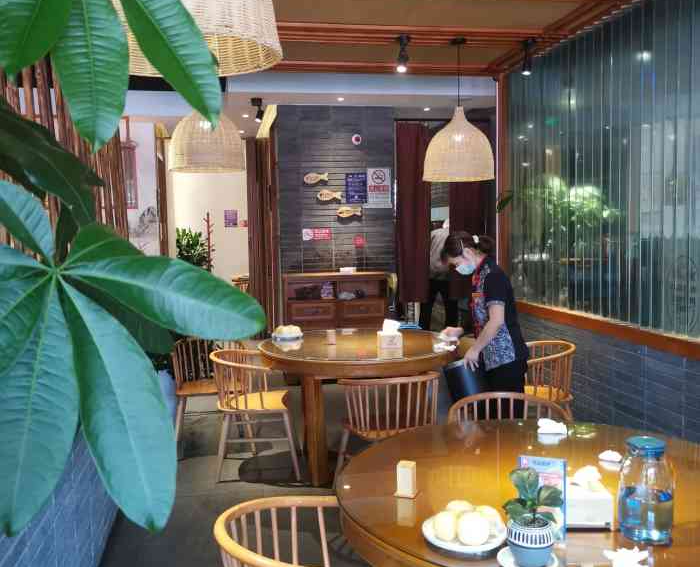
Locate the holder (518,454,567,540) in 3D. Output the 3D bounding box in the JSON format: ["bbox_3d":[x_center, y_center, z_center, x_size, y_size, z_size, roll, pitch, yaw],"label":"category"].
[{"bbox_3d":[0.425,0.473,1.606,0.099,0.181,0.035,0,5,16],"label":"holder"}]

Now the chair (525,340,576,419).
[{"bbox_3d":[1.194,0.767,4.775,0.570,0.735,0.575,-2,4,-16],"label":"chair"}]

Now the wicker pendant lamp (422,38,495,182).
[{"bbox_3d":[0.731,-1.166,4.885,0.482,0.922,0.482,-2,5,-10],"label":"wicker pendant lamp"}]

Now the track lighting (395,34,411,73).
[{"bbox_3d":[0.339,-1.502,4.794,0.090,0.250,0.110,-2,4,-10],"label":"track lighting"}]

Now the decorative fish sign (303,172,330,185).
[{"bbox_3d":[-0.342,-1.079,7.472,0.260,0.140,0.030,-2,4,-10],"label":"decorative fish sign"}]

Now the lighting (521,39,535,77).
[{"bbox_3d":[1.192,-1.512,4.891,0.090,0.250,0.100,0,5,10],"label":"lighting"}]

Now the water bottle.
[{"bbox_3d":[0.658,0.452,1.607,0.113,0.214,0.113,-2,5,-10],"label":"water bottle"}]

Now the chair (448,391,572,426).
[{"bbox_3d":[0.653,0.858,2.953,0.540,0.725,0.530,0,5,7],"label":"chair"}]

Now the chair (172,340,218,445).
[{"bbox_3d":[-0.937,0.773,5.081,0.575,0.735,0.570,-2,4,-13],"label":"chair"}]

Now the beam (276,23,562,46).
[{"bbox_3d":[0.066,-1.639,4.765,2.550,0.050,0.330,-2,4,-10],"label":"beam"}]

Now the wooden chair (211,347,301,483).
[{"bbox_3d":[-0.569,0.767,4.391,0.530,0.725,0.540,-1,4,-3],"label":"wooden chair"}]

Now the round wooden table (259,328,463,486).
[{"bbox_3d":[0.043,0.771,4.790,1.330,0.755,1.330,-1,4,0],"label":"round wooden table"}]

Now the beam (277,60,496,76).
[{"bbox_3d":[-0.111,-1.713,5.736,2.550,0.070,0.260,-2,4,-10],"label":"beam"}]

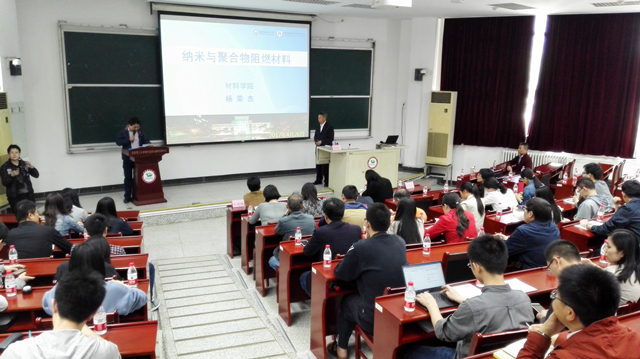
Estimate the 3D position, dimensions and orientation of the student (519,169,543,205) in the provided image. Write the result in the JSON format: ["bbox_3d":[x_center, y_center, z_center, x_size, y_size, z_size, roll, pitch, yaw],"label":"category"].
[{"bbox_3d":[3.119,0.425,7.167,0.700,1.200,0.480,10,14,39],"label":"student"}]

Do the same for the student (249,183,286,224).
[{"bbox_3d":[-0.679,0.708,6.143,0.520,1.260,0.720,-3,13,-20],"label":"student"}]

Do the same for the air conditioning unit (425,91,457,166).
[{"bbox_3d":[3.118,-1.304,12.151,0.578,1.840,0.345,9,14,33],"label":"air conditioning unit"}]

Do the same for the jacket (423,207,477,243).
[{"bbox_3d":[1.357,0.630,4.945,0.470,0.640,0.500,-5,13,-30],"label":"jacket"}]

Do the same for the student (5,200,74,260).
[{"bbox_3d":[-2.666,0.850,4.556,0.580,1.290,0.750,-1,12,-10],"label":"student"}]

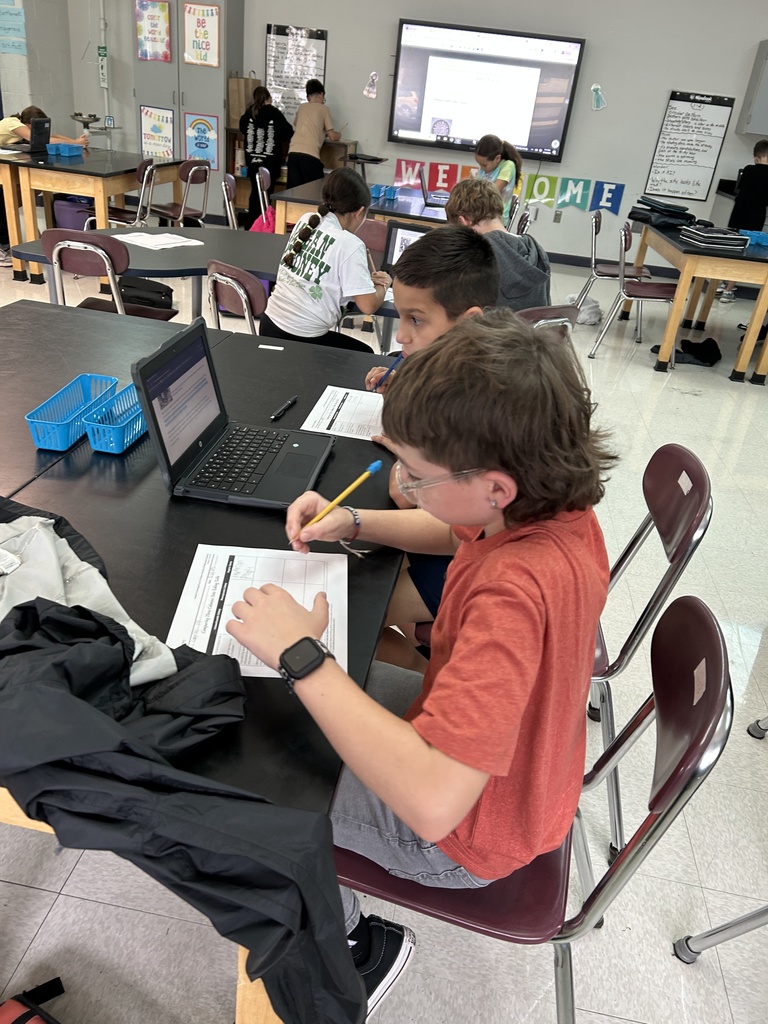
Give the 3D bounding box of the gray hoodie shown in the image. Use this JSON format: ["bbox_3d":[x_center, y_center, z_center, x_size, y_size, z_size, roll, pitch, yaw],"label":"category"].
[{"bbox_3d":[0.308,-0.749,2.823,0.400,0.540,0.410,-10,32,-29],"label":"gray hoodie"}]

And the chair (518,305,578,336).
[{"bbox_3d":[0.388,-0.407,2.822,0.475,0.820,0.560,-11,33,-30],"label":"chair"}]

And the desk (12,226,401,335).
[{"bbox_3d":[-0.438,-0.723,3.334,1.840,0.709,1.160,10,28,5],"label":"desk"}]

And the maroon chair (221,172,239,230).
[{"bbox_3d":[-0.844,-1.773,5.068,0.560,0.820,0.475,4,28,-5],"label":"maroon chair"}]

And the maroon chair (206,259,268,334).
[{"bbox_3d":[-0.391,-0.515,2.841,0.560,0.820,0.475,-18,37,-38],"label":"maroon chair"}]

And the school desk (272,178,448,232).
[{"bbox_3d":[-0.006,-1.786,5.341,1.230,0.755,1.510,10,28,5],"label":"school desk"}]

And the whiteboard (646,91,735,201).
[{"bbox_3d":[3.034,-3.616,7.644,0.610,0.930,0.030,10,28,5],"label":"whiteboard"}]

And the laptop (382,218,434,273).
[{"bbox_3d":[0.119,-1.045,3.148,0.305,0.222,0.245,14,28,13],"label":"laptop"}]

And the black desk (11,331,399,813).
[{"bbox_3d":[-0.271,0.240,1.549,0.615,0.747,1.510,10,28,6],"label":"black desk"}]

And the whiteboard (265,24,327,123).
[{"bbox_3d":[-0.893,-4.304,7.683,0.610,0.910,0.020,10,28,5],"label":"whiteboard"}]

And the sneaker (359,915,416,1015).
[{"bbox_3d":[-0.059,0.766,1.232,0.100,0.090,0.250,35,62,1],"label":"sneaker"}]

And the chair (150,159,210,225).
[{"bbox_3d":[-1.530,-2.149,5.606,0.560,0.820,0.475,16,30,17],"label":"chair"}]

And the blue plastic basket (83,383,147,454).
[{"bbox_3d":[-0.477,-0.185,1.460,0.080,0.058,0.261,9,28,5],"label":"blue plastic basket"}]

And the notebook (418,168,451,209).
[{"bbox_3d":[0.390,-2.192,5.221,0.260,0.220,0.305,8,28,3],"label":"notebook"}]

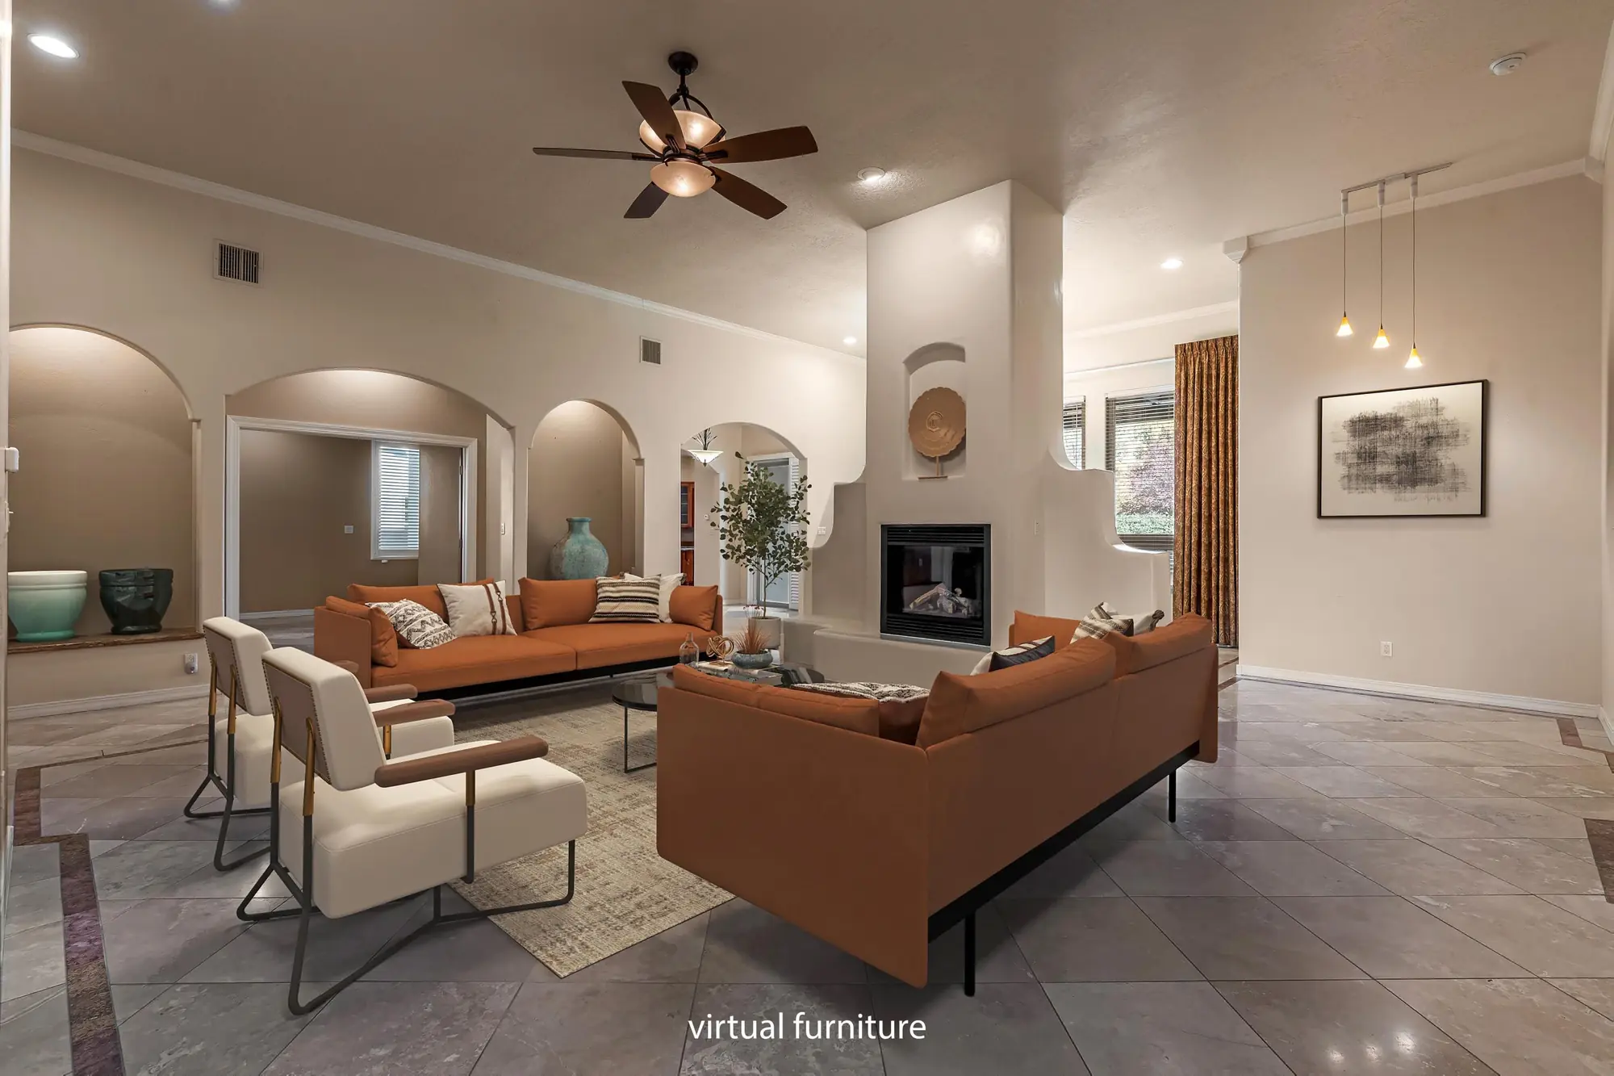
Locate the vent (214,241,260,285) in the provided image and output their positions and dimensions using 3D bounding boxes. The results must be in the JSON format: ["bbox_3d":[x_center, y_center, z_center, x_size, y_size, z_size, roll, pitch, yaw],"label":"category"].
[{"bbox_3d":[-4.201,-2.025,5.307,0.285,0.280,0.025,0,0,-44],"label":"vent"}]

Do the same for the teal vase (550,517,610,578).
[{"bbox_3d":[-2.397,0.241,7.550,0.601,0.907,0.601,0,0,-44],"label":"teal vase"}]

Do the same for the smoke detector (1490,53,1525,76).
[{"bbox_3d":[3.684,-2.482,3.766,0.138,0.045,0.138,0,0,42],"label":"smoke detector"}]

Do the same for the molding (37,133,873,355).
[{"bbox_3d":[-2.132,-2.493,7.284,7.970,0.087,0.090,0,0,-44],"label":"molding"}]

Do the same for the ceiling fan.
[{"bbox_3d":[-0.659,-2.166,3.821,1.460,0.740,1.460,0,0,0],"label":"ceiling fan"}]

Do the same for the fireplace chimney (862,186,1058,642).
[{"bbox_3d":[1.214,-0.826,5.742,1.274,3.383,0.771,0,0,42],"label":"fireplace chimney"}]

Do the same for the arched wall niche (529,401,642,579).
[{"bbox_3d":[-2.422,-0.355,7.508,1.310,2.120,0.620,0,0,-44],"label":"arched wall niche"}]

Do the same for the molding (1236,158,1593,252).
[{"bbox_3d":[4.411,-2.458,5.391,2.040,0.085,0.090,0,0,42],"label":"molding"}]

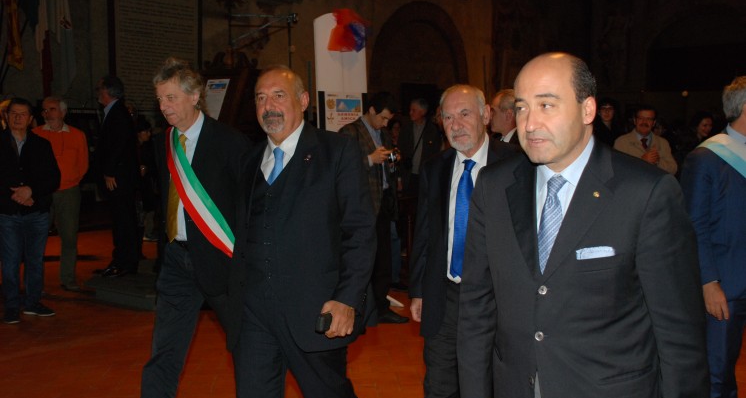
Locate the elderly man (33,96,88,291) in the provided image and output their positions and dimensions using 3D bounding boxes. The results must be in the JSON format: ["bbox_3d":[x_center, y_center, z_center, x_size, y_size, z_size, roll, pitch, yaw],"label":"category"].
[{"bbox_3d":[-2.831,-0.066,7.920,0.540,1.720,0.360,0,5,-6],"label":"elderly man"}]

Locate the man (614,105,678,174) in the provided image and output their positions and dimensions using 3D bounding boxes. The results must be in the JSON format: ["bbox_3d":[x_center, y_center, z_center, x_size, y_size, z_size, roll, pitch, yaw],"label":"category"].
[{"bbox_3d":[2.259,0.070,7.319,0.560,1.700,0.370,2,5,14],"label":"man"}]

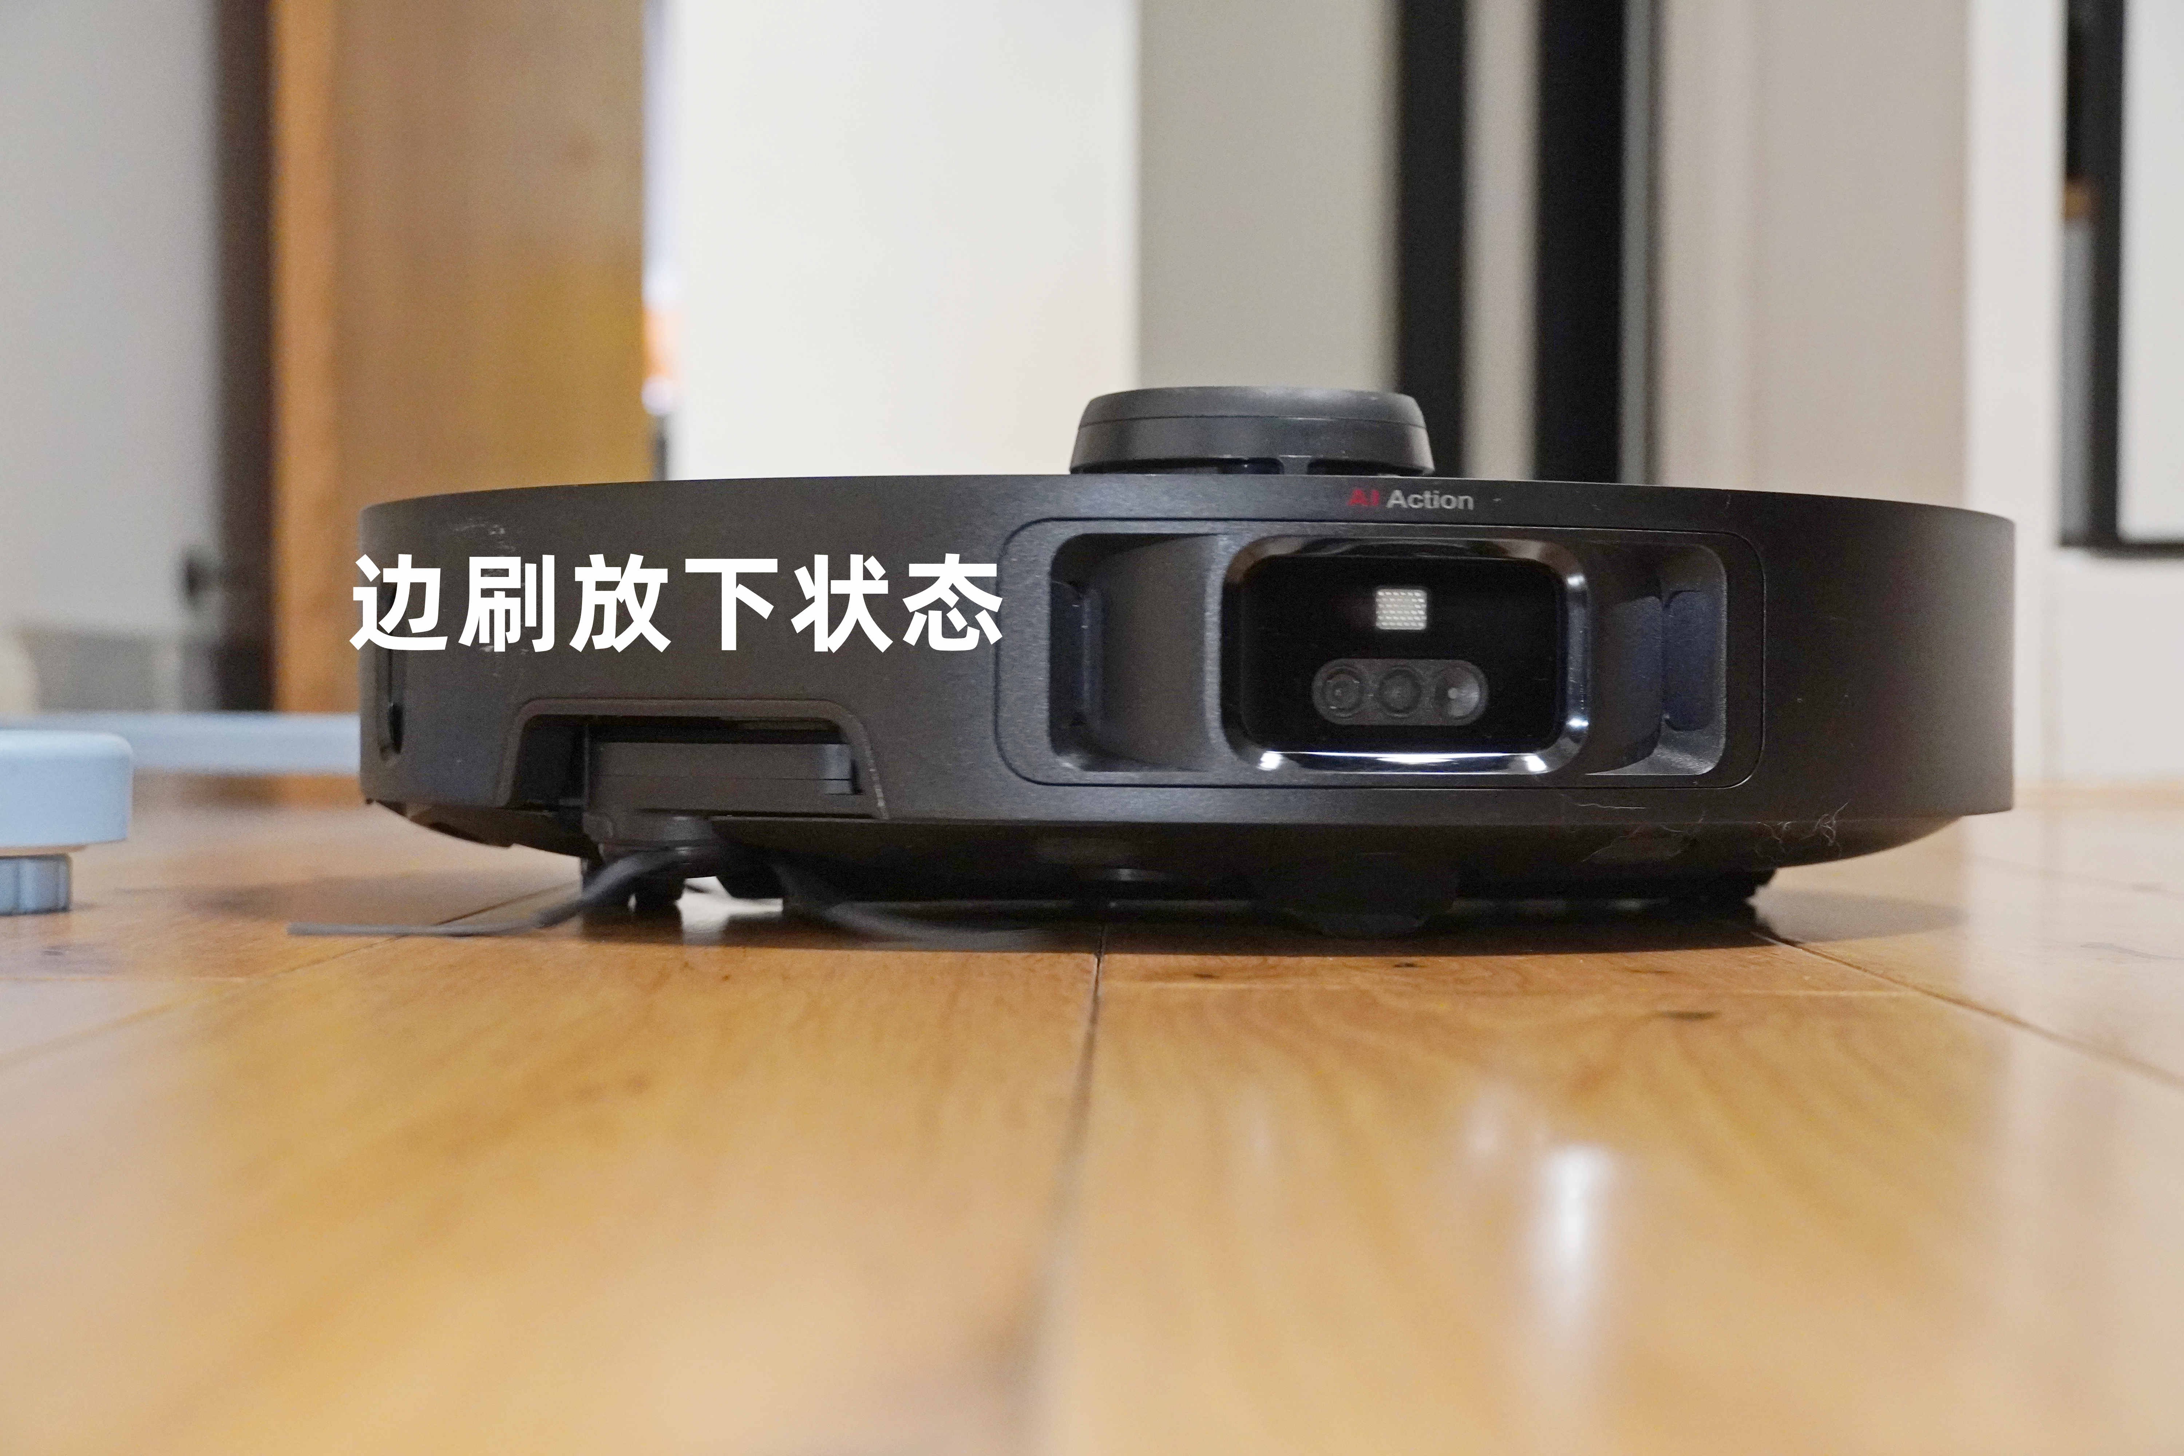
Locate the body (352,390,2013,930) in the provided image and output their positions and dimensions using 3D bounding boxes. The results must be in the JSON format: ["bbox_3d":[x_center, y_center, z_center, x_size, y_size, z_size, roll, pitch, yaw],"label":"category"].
[{"bbox_3d":[0.020,-0.013,0.715,0.350,0.103,0.350,0,1,-11],"label":"body"}]

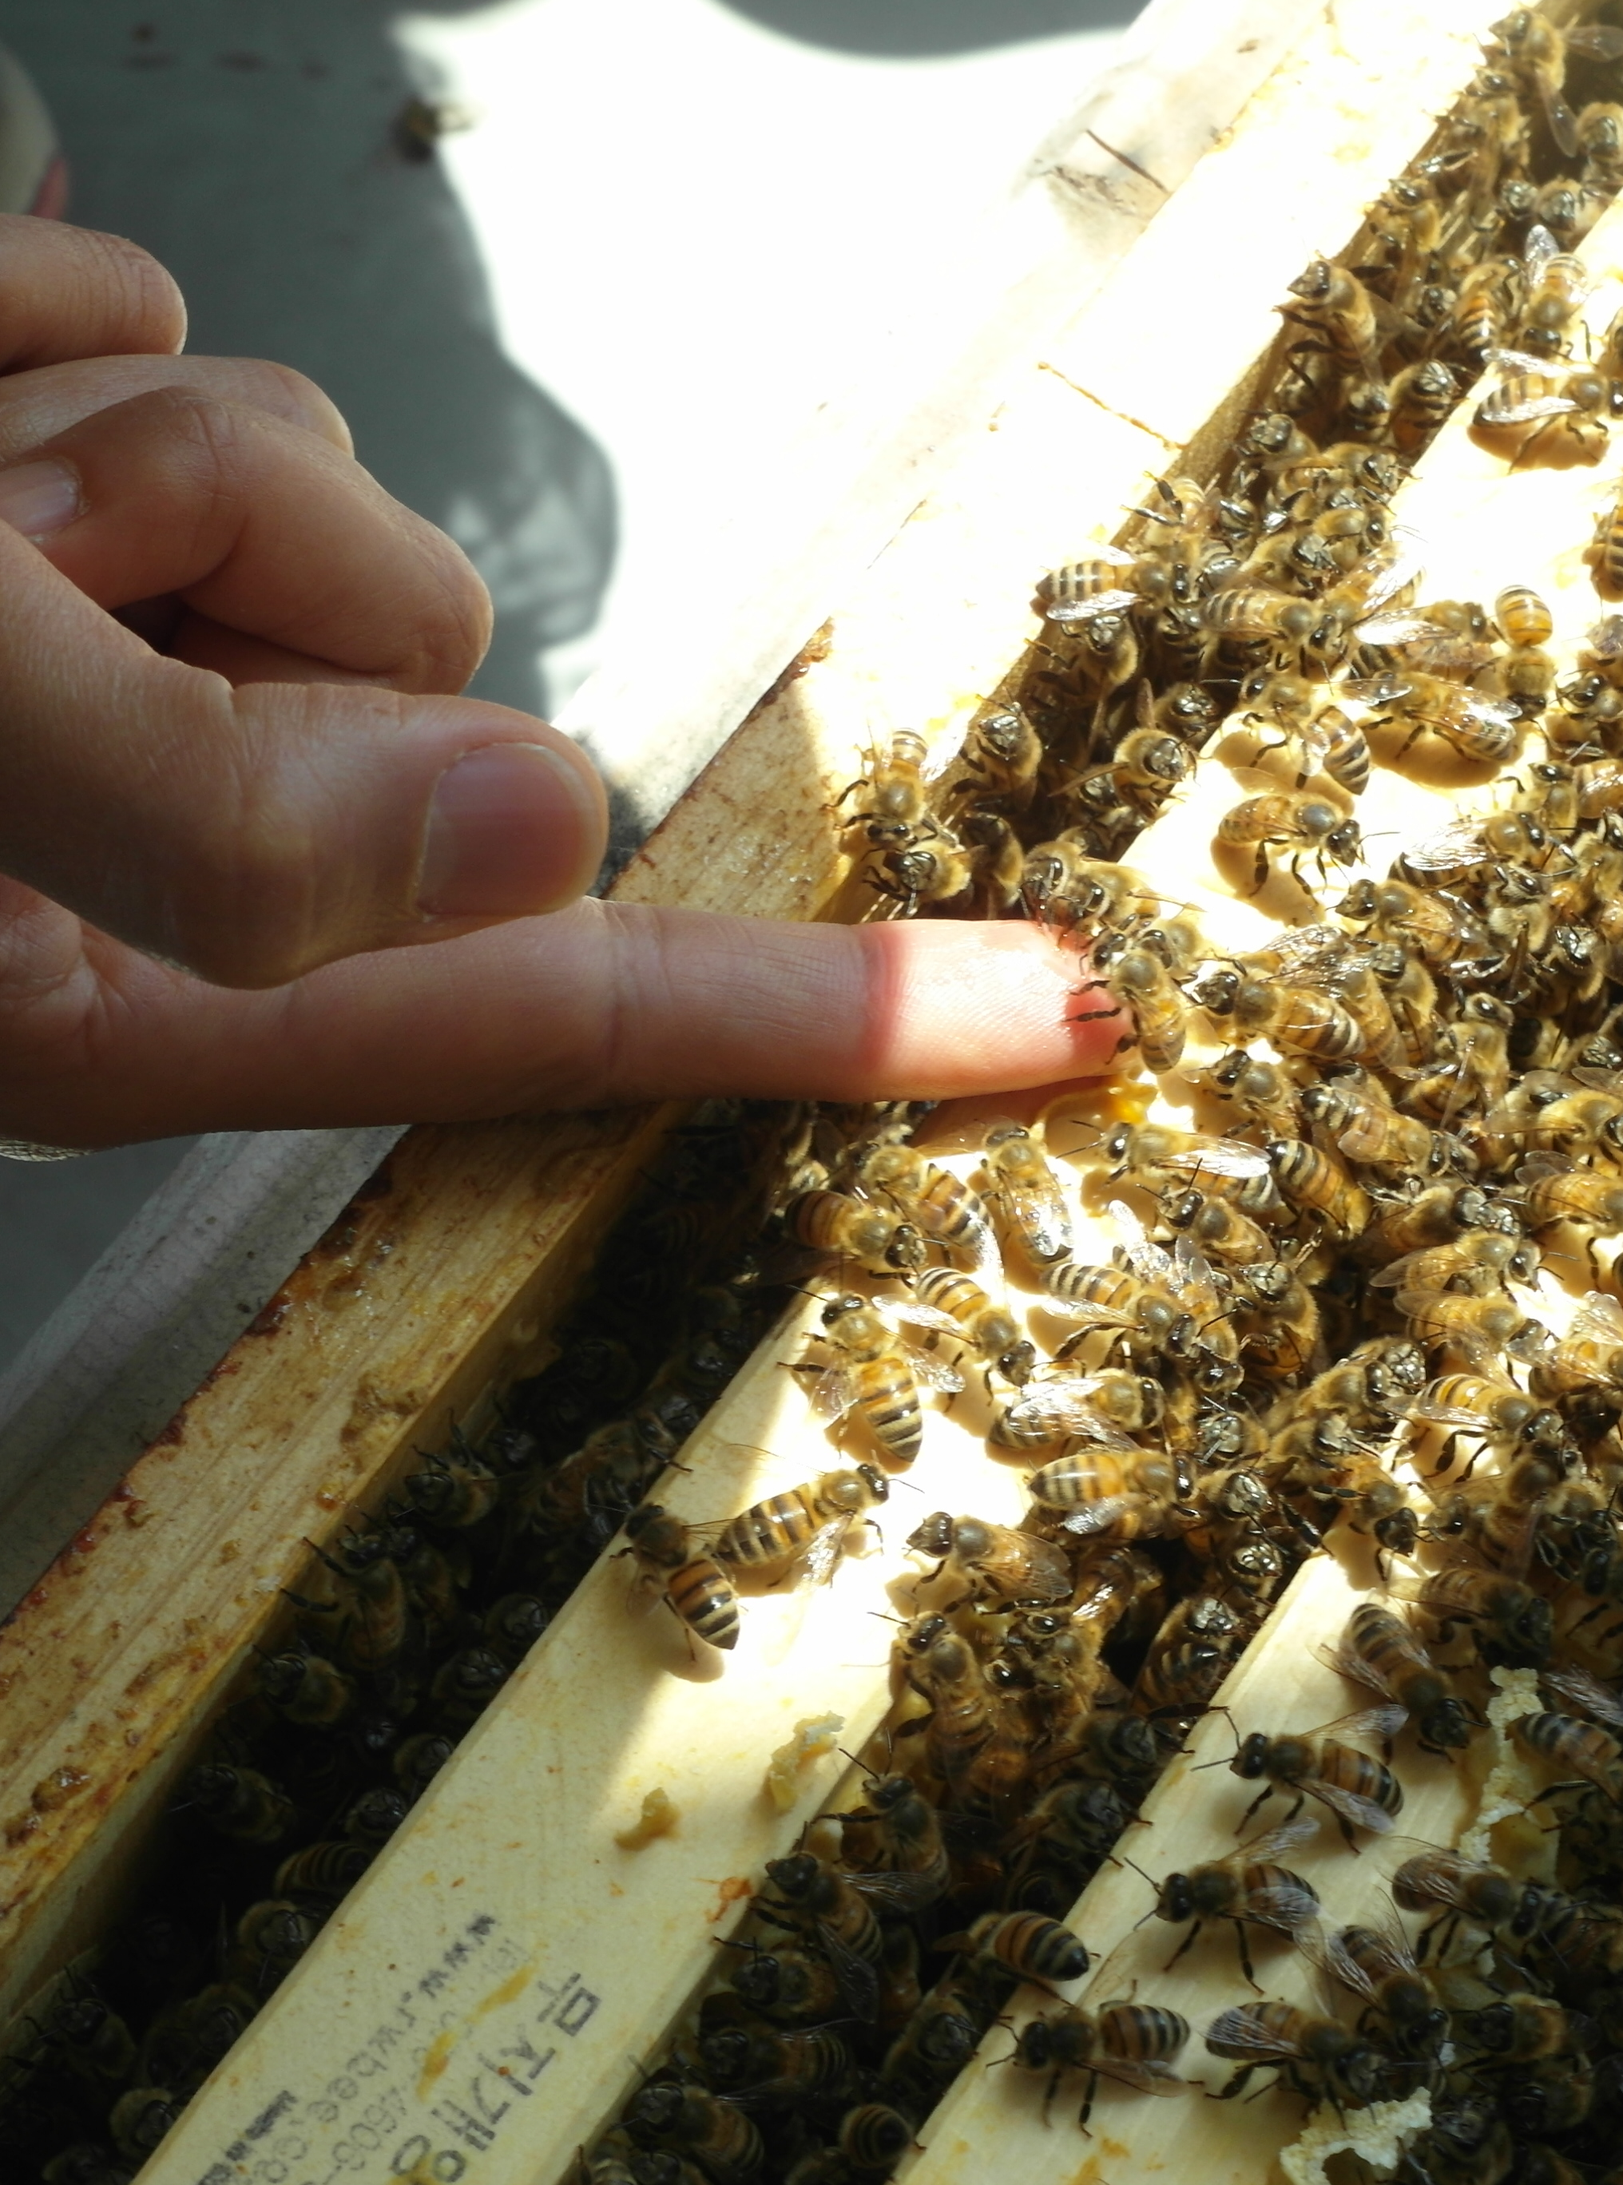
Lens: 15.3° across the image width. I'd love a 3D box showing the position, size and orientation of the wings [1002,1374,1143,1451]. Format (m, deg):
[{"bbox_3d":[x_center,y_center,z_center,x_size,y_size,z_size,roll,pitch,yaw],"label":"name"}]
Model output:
[{"bbox_3d":[0.021,0.026,0.496,0.011,0.003,0.007,-14,63,-7],"label":"wings"}]

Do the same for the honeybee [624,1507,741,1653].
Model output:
[{"bbox_3d":[-0.011,0.039,0.490,0.007,0.006,0.015,-33,67,-16],"label":"honeybee"}]

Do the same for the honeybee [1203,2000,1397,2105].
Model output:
[{"bbox_3d":[0.037,0.072,0.457,0.014,0.005,0.007,9,64,8],"label":"honeybee"}]

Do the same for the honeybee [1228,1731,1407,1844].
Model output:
[{"bbox_3d":[0.040,0.055,0.482,0.014,0.006,0.009,19,64,10],"label":"honeybee"}]

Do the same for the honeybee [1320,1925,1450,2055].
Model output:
[{"bbox_3d":[0.043,0.068,0.459,0.008,0.005,0.013,-40,68,-16],"label":"honeybee"}]

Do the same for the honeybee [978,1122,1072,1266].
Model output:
[{"bbox_3d":[0.018,0.008,0.491,0.006,0.005,0.013,-18,63,-6],"label":"honeybee"}]

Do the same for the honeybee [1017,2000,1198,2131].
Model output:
[{"bbox_3d":[0.023,0.076,0.471,0.013,0.006,0.009,-9,62,-5],"label":"honeybee"}]

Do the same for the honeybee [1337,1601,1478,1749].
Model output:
[{"bbox_3d":[0.046,0.046,0.472,0.007,0.005,0.013,-26,64,-15],"label":"honeybee"}]

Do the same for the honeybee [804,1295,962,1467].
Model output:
[{"bbox_3d":[0.005,0.023,0.484,0.011,0.005,0.015,-21,64,-7],"label":"honeybee"}]

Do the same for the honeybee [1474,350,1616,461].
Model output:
[{"bbox_3d":[0.065,-0.061,0.534,0.014,0.005,0.010,-7,60,-5],"label":"honeybee"}]

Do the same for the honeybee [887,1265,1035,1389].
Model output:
[{"bbox_3d":[0.013,0.019,0.486,0.007,0.005,0.013,-41,68,-16],"label":"honeybee"}]

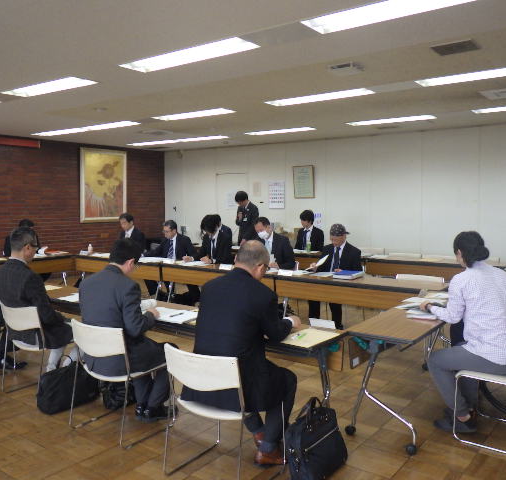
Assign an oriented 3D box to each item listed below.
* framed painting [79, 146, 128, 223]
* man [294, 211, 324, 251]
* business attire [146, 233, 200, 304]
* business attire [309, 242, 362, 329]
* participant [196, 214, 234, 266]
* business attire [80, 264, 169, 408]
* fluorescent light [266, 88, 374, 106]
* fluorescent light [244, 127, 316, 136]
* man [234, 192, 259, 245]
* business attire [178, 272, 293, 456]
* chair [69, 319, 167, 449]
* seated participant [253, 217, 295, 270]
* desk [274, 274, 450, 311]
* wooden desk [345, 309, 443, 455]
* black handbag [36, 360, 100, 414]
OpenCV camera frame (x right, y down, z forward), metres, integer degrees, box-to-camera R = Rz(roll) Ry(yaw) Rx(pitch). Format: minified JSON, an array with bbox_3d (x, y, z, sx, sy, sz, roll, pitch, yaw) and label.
[{"bbox_3d":[-2.977,-1.077,10.440,0.050,1.410,1.130,3,6,36],"label":"framed painting"},{"bbox_3d":[0.957,0.183,9.065,0.550,1.370,0.660,3,6,36],"label":"man"},{"bbox_3d":[-1.045,0.404,7.256,0.680,1.020,0.660,4,6,44],"label":"business attire"},{"bbox_3d":[1.018,0.551,6.404,0.600,1.030,0.660,3,6,36],"label":"business attire"},{"bbox_3d":[-0.462,0.327,6.831,0.520,1.330,0.780,3,5,37],"label":"participant"},{"bbox_3d":[-0.855,0.734,3.691,0.540,1.080,0.640,3,6,36],"label":"business attire"},{"bbox_3d":[0.711,-1.608,5.747,1.250,0.080,0.300,3,5,37],"label":"fluorescent light"},{"bbox_3d":[0.422,-1.821,8.547,1.250,0.080,0.300,3,5,37],"label":"fluorescent light"},{"bbox_3d":[-0.144,-0.051,9.664,0.520,1.720,0.420,4,6,44],"label":"man"},{"bbox_3d":[-0.077,0.689,2.980,0.580,1.060,0.620,3,5,39],"label":"business attire"},{"bbox_3d":[-0.909,0.922,3.597,0.520,0.770,0.530,3,6,36],"label":"chair"},{"bbox_3d":[0.240,0.378,6.286,0.540,1.310,0.780,3,5,37],"label":"seated participant"},{"bbox_3d":[1.081,0.755,5.242,1.790,0.700,0.450,3,5,36],"label":"desk"},{"bbox_3d":[1.267,0.869,3.850,0.460,0.710,1.800,3,5,36],"label":"wooden desk"},{"bbox_3d":[-1.385,1.069,3.877,0.200,0.300,0.430,3,5,37],"label":"black handbag"}]

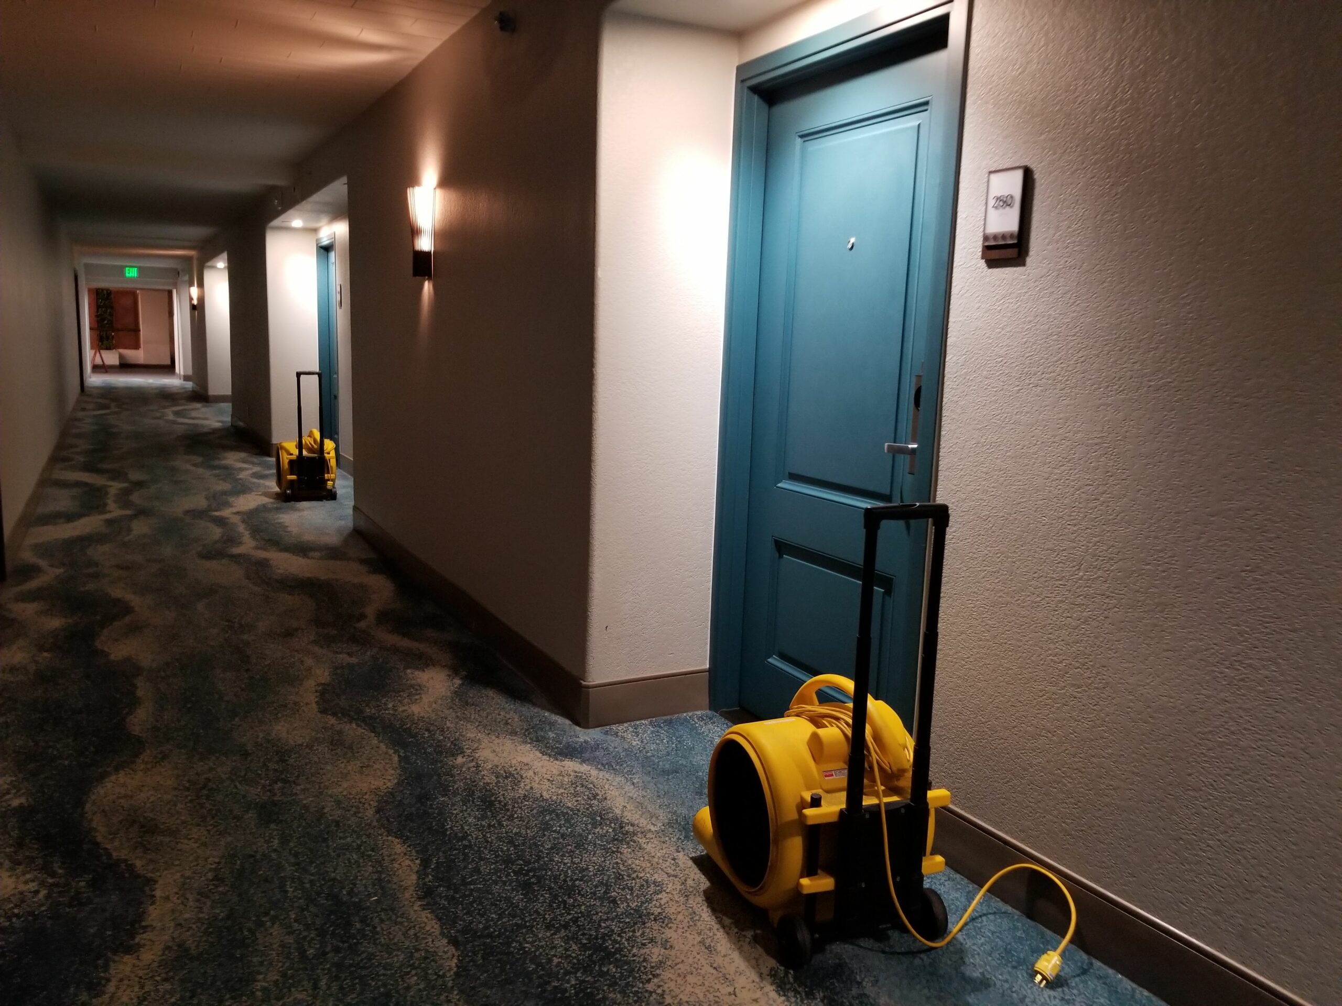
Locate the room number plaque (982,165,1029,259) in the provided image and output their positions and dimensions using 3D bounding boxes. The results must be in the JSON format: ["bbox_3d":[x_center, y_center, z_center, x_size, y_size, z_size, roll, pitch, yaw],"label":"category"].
[{"bbox_3d":[0.750,-0.649,2.261,0.022,0.192,0.105,-3,10,-29],"label":"room number plaque"}]

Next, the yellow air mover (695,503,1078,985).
[{"bbox_3d":[0.382,0.454,2.264,0.490,0.960,0.540,-1,10,-19],"label":"yellow air mover"}]

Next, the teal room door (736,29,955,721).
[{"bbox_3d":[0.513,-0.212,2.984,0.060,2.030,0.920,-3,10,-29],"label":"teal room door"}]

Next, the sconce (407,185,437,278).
[{"bbox_3d":[-1.161,-1.234,4.654,0.090,0.400,0.240,-3,10,-29],"label":"sconce"}]

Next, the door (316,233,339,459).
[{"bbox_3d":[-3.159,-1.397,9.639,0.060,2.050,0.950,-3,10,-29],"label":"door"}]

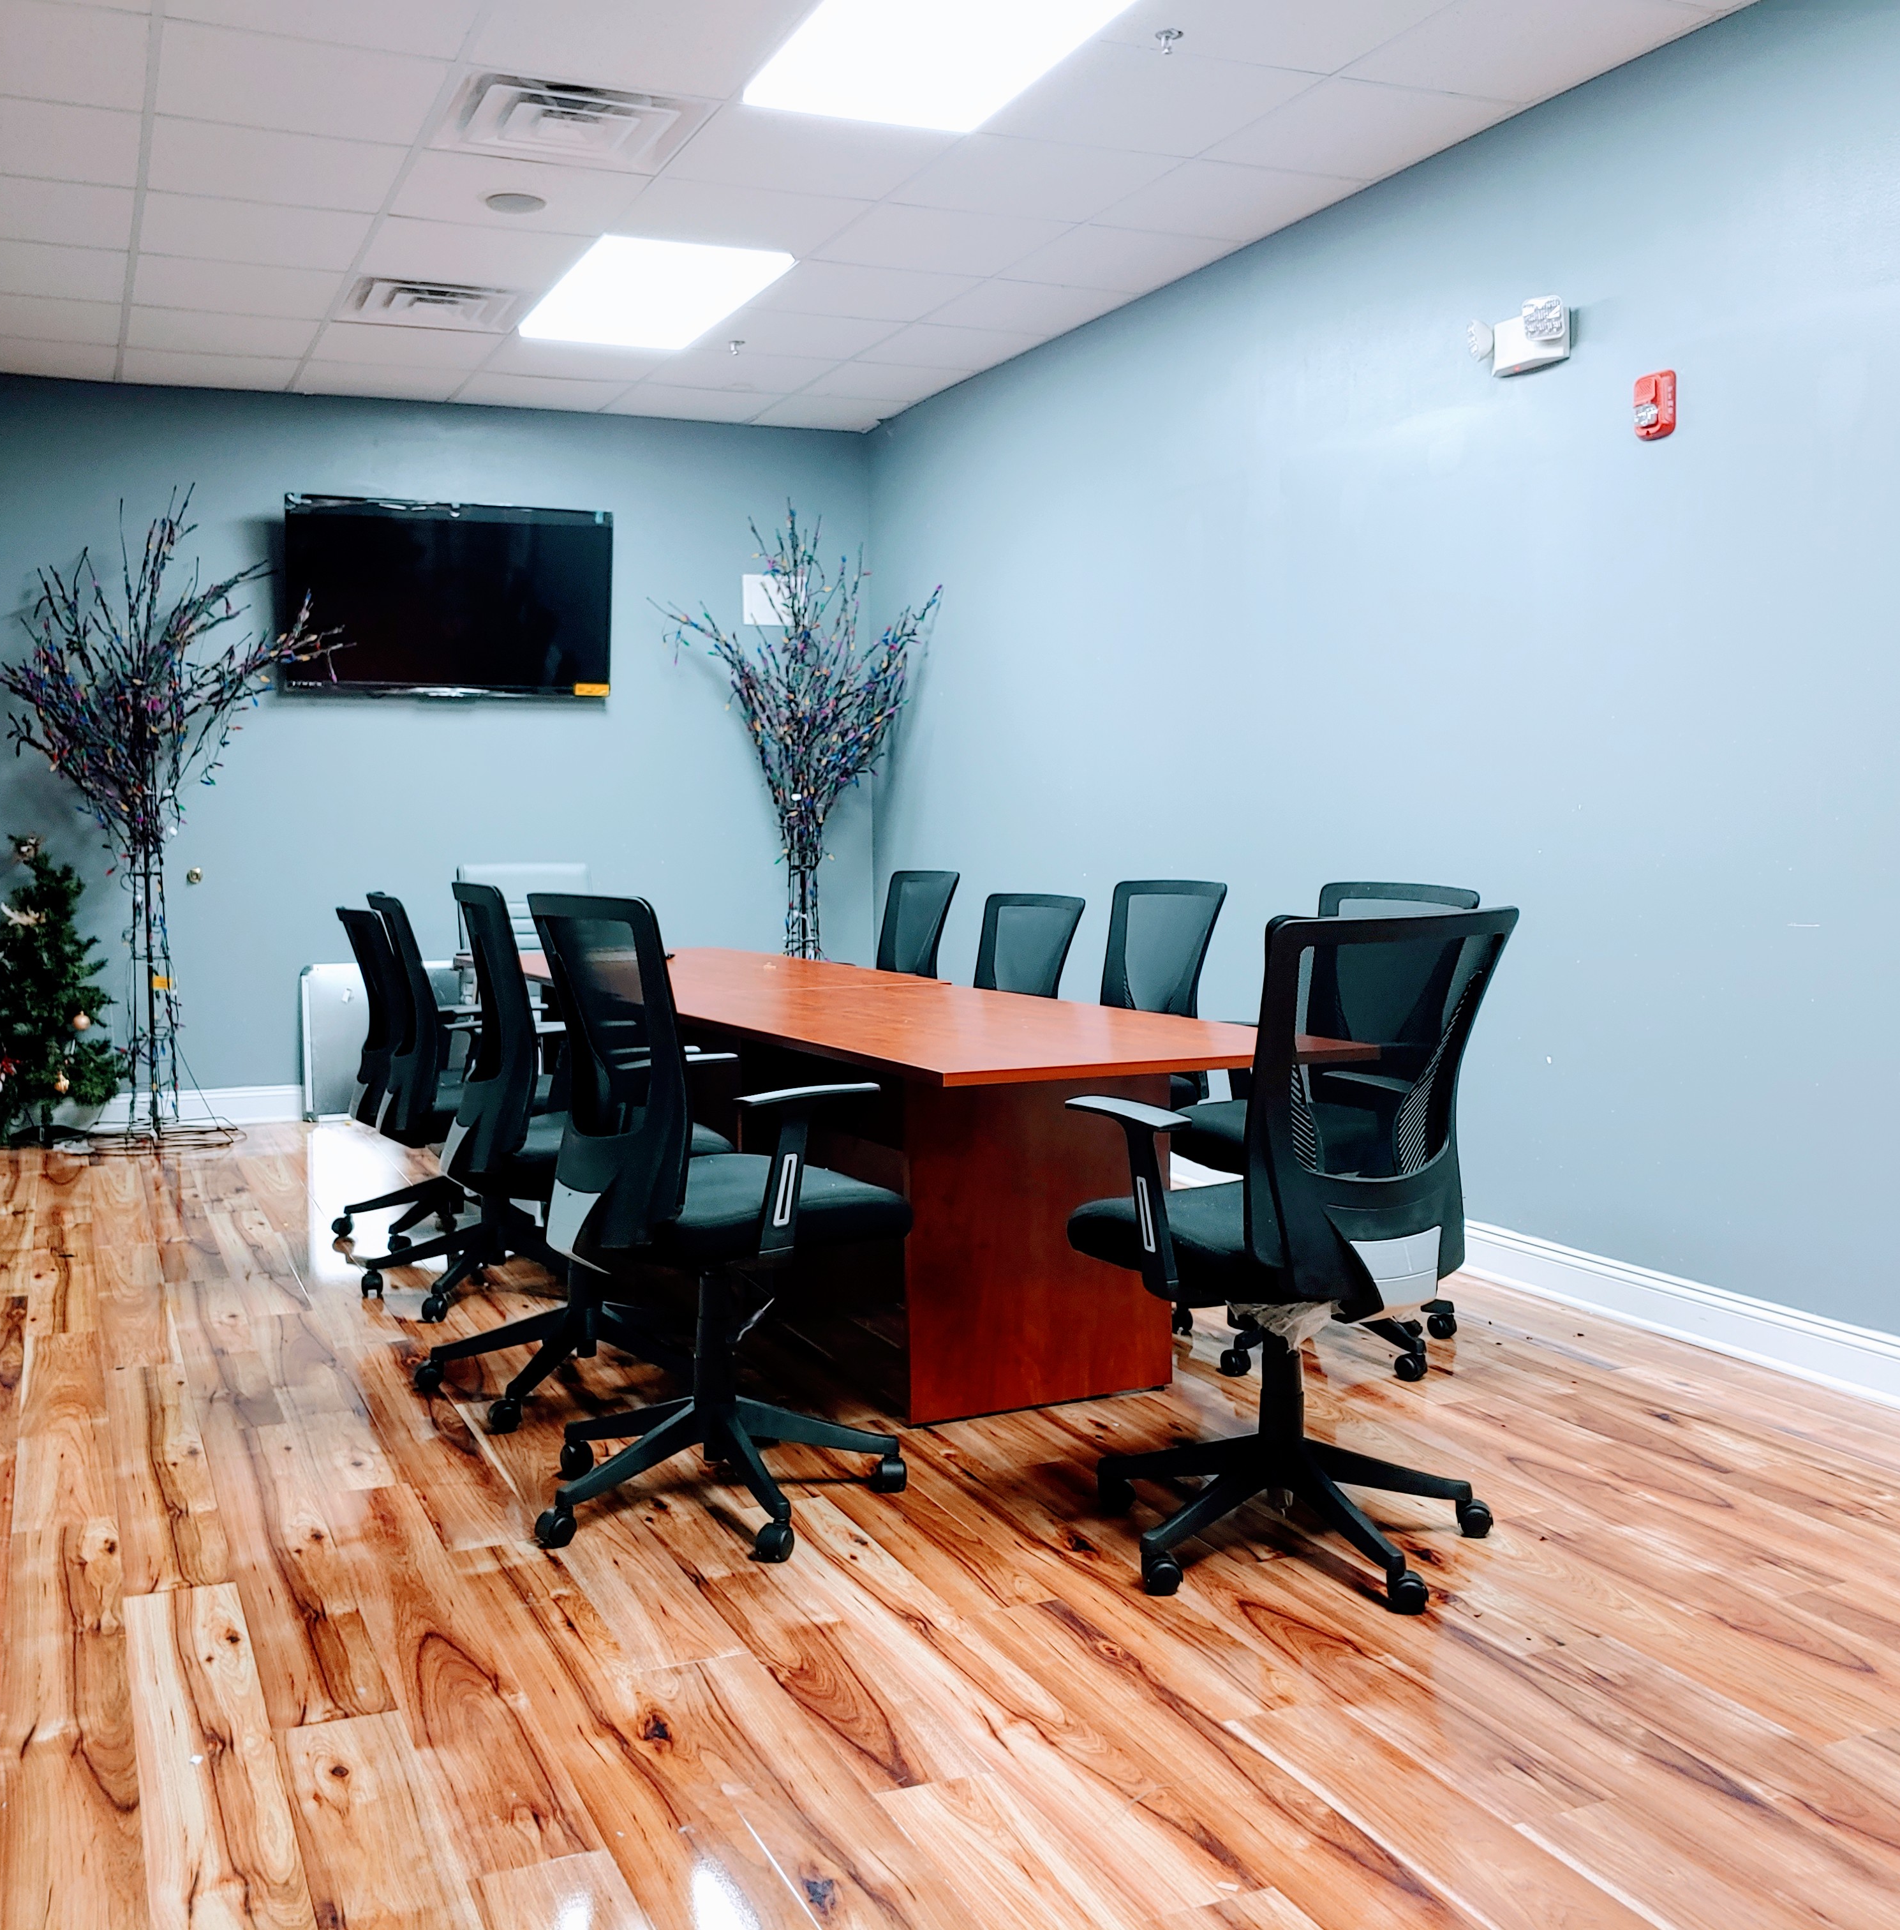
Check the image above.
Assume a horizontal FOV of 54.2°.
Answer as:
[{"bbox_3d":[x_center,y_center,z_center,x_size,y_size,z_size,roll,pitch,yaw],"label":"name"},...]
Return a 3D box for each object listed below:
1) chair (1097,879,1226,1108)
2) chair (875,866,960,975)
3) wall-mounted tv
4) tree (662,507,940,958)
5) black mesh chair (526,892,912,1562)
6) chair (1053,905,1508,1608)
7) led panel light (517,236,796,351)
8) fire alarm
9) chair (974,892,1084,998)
[{"bbox_3d":[0.418,0.291,5.024,0.640,1.005,0.650,-3,5,-28],"label":"chair"},{"bbox_3d":[-0.286,0.207,5.999,0.620,1.000,0.620,-4,6,-29],"label":"chair"},{"bbox_3d":[-2.003,-1.472,7.518,1.280,0.765,0.075,-3,8,-25],"label":"wall-mounted tv"},{"bbox_3d":[-0.617,-0.645,7.566,1.100,2.420,0.950,-3,6,-25],"label":"tree"},{"bbox_3d":[-0.419,0.408,3.260,0.640,1.078,0.650,-4,6,-32],"label":"black mesh chair"},{"bbox_3d":[0.549,0.431,3.010,0.650,1.055,0.640,-4,6,-35],"label":"chair"},{"bbox_3d":[-0.968,-2.148,5.987,0.610,0.060,1.200,-3,6,-25],"label":"led panel light"},{"bbox_3d":[1.575,-1.248,4.149,0.046,0.136,0.088,-3,5,-25],"label":"fire alarm"},{"bbox_3d":[0.043,0.285,5.295,0.620,0.962,0.620,-4,6,-32],"label":"chair"}]

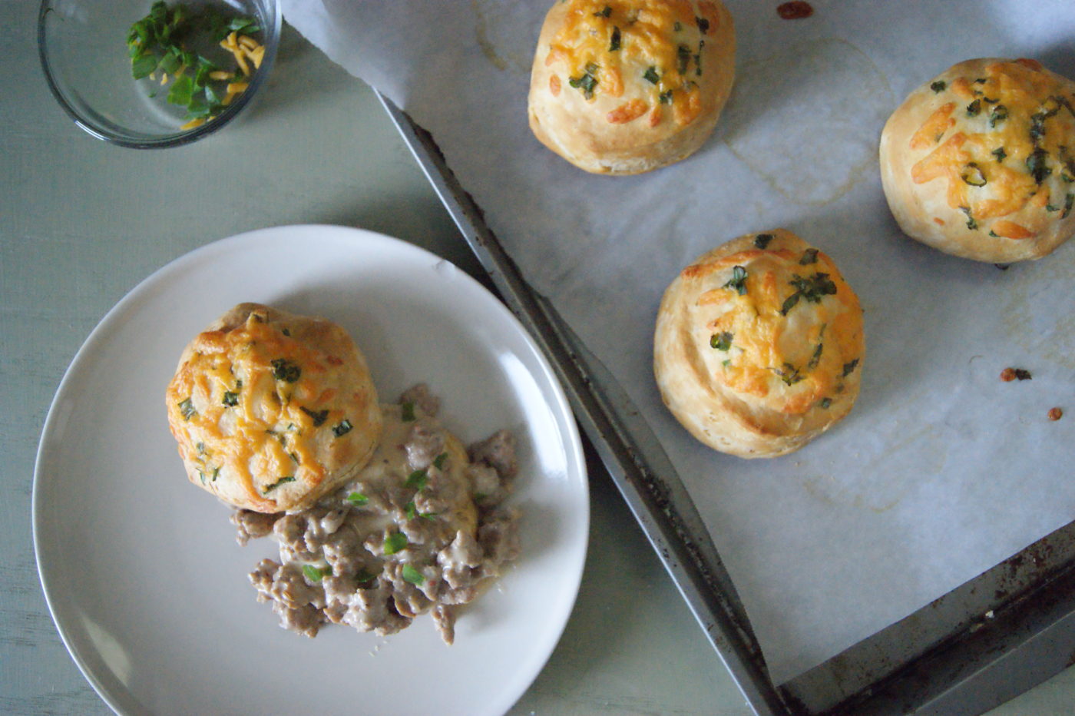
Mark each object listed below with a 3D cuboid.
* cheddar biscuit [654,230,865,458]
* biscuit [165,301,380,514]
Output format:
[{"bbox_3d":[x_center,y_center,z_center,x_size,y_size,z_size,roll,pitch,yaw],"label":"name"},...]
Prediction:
[{"bbox_3d":[0.093,-0.006,0.410,0.087,0.050,0.096,0,88,3],"label":"cheddar biscuit"},{"bbox_3d":[-0.112,0.020,0.412,0.092,0.043,0.088,0,83,9],"label":"biscuit"}]

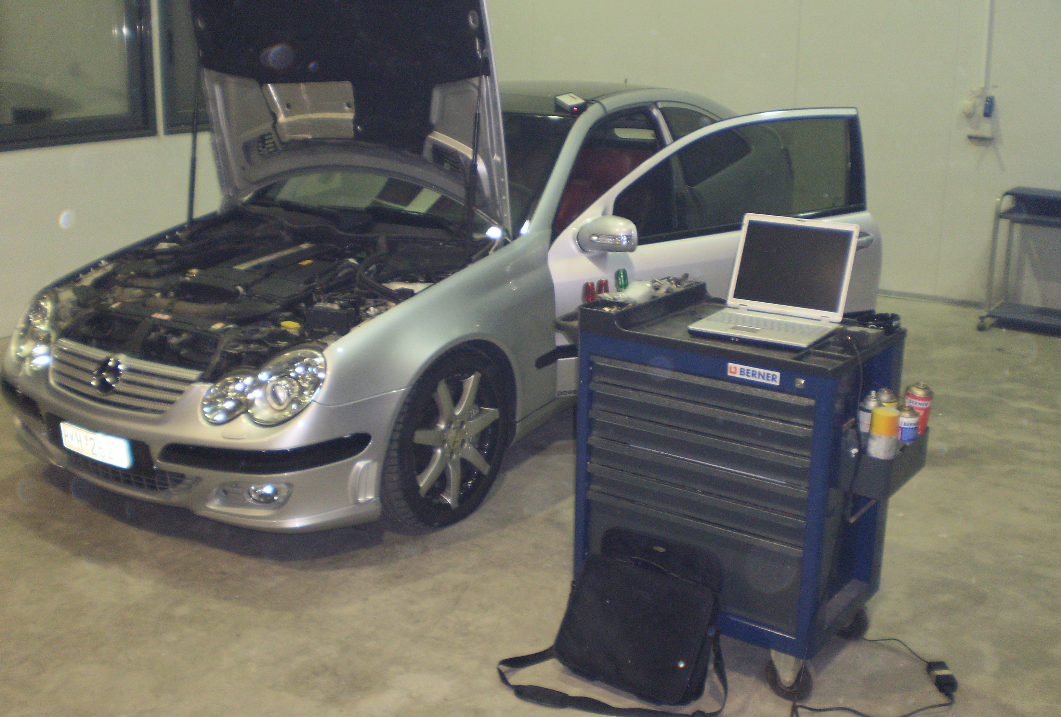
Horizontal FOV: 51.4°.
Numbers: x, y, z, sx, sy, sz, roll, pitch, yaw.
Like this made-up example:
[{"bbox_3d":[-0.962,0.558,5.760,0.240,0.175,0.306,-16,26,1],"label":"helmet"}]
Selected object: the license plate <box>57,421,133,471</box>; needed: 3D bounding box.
[{"bbox_3d":[-1.364,0.270,3.454,0.350,0.090,0.020,9,17,30],"label":"license plate"}]

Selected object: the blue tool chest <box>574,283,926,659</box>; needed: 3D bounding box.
[{"bbox_3d":[0.564,0.324,2.870,0.780,0.926,0.480,11,18,36],"label":"blue tool chest"}]

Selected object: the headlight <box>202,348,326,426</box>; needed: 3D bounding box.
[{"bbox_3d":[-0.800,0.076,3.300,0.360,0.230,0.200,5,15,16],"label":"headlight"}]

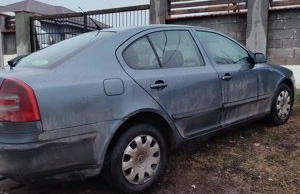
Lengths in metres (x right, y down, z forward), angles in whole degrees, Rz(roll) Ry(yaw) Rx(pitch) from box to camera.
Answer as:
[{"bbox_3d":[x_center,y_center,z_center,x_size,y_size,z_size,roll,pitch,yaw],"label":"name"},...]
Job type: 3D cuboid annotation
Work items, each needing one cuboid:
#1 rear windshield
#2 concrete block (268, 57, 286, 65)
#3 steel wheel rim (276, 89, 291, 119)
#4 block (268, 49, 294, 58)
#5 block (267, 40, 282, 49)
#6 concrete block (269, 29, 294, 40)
[{"bbox_3d":[-0.863,-0.431,2.601,0.820,0.100,1.180,-36,27,-32],"label":"rear windshield"},{"bbox_3d":[2.834,-0.791,6.195,0.380,0.185,0.190,3,7,25],"label":"concrete block"},{"bbox_3d":[1.856,0.113,3.966,0.400,0.400,0.140,-12,12,-39],"label":"steel wheel rim"},{"bbox_3d":[2.900,-0.963,6.145,0.460,0.195,0.190,3,7,25],"label":"block"},{"bbox_3d":[2.784,-1.168,6.177,0.360,0.195,0.190,3,7,25],"label":"block"},{"bbox_3d":[2.898,-1.367,6.101,0.450,0.200,0.190,3,7,25],"label":"concrete block"}]

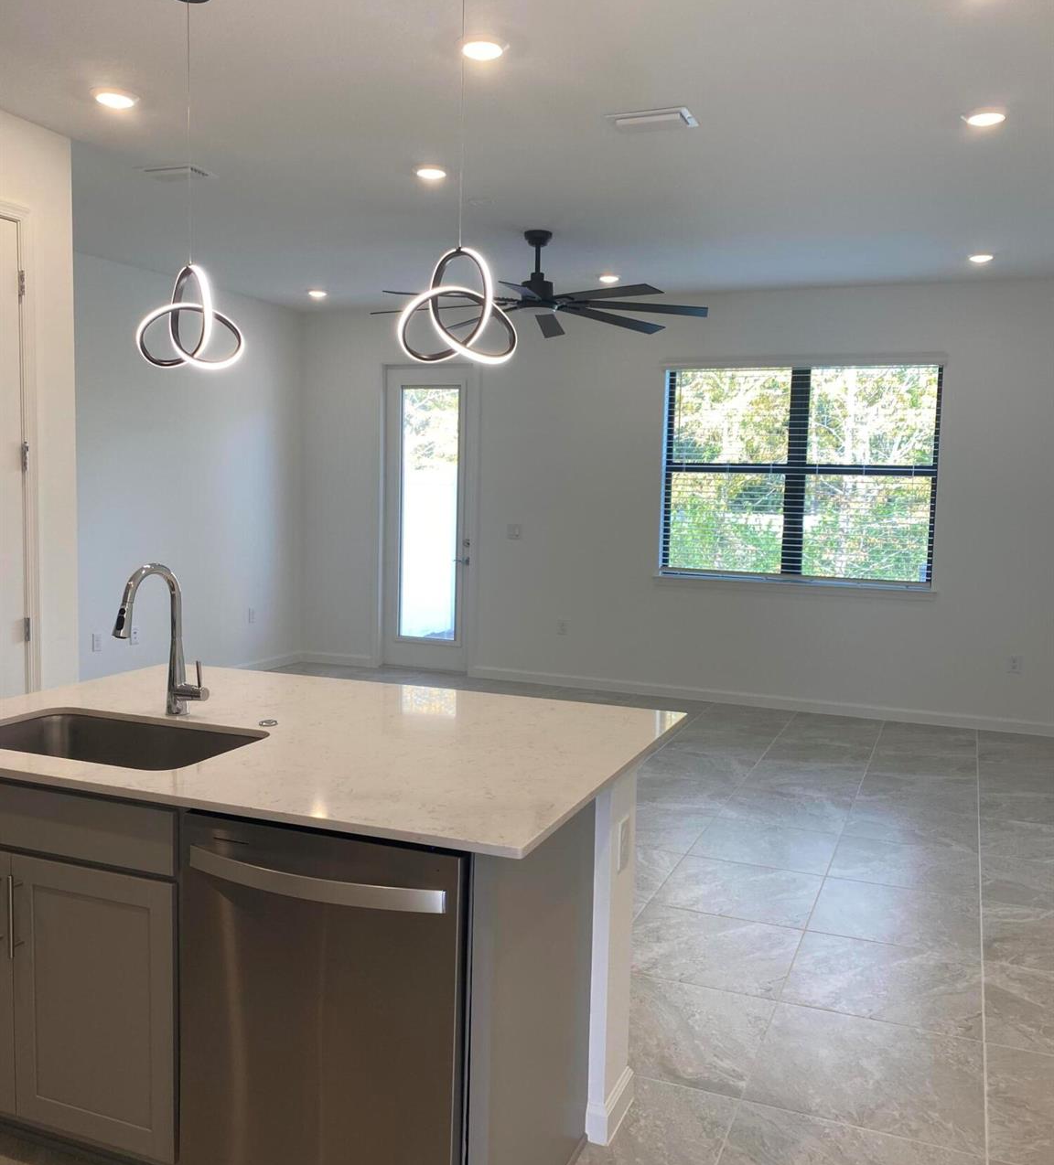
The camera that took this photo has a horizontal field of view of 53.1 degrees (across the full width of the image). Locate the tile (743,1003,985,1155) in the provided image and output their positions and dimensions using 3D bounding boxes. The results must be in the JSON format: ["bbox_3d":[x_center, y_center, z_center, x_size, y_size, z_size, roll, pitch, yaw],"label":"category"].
[{"bbox_3d":[0.913,1.308,2.818,0.561,0.012,0.561,3,5,22],"label":"tile"}]

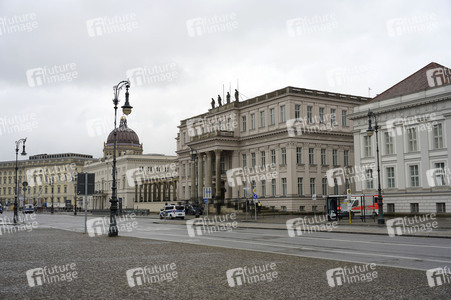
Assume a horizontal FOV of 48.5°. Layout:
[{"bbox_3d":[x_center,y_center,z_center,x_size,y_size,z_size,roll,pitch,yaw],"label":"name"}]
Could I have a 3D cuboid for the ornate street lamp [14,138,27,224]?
[{"bbox_3d":[-23.619,3.457,57.713,1.400,9.750,0.700,3,-8,-32],"label":"ornate street lamp"}]

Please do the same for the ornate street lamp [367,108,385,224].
[{"bbox_3d":[12.920,1.384,43.013,1.400,9.750,0.700,3,-8,-32],"label":"ornate street lamp"}]

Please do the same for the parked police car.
[{"bbox_3d":[-7.710,8.980,72.300,1.920,1.970,4.950,3,-7,-30],"label":"parked police car"}]

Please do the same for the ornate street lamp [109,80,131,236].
[{"bbox_3d":[-6.527,0.385,31.119,1.400,9.750,0.700,3,-8,-32],"label":"ornate street lamp"}]

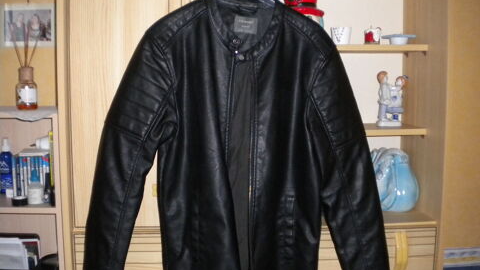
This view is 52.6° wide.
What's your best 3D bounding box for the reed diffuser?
[{"bbox_3d":[-0.633,-0.203,1.420,0.088,0.260,0.080,-2,6,-20],"label":"reed diffuser"}]

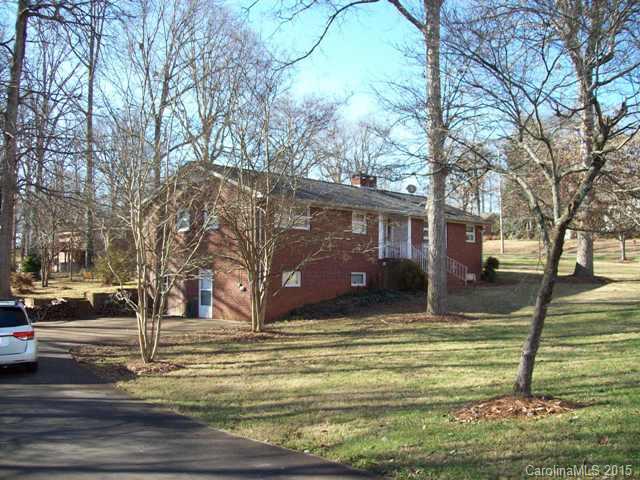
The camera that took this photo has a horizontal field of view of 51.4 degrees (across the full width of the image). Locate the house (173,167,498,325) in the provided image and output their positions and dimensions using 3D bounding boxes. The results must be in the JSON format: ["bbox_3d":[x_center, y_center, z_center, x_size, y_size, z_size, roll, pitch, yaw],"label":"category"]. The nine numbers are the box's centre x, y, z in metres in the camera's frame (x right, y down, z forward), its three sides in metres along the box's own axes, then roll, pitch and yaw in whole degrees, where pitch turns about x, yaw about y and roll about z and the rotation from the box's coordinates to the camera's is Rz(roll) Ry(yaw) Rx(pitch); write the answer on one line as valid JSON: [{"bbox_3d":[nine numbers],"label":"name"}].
[{"bbox_3d":[0.414,0.293,35.768,17.045,7.022,9.811,3,-4,-44],"label":"house"}]

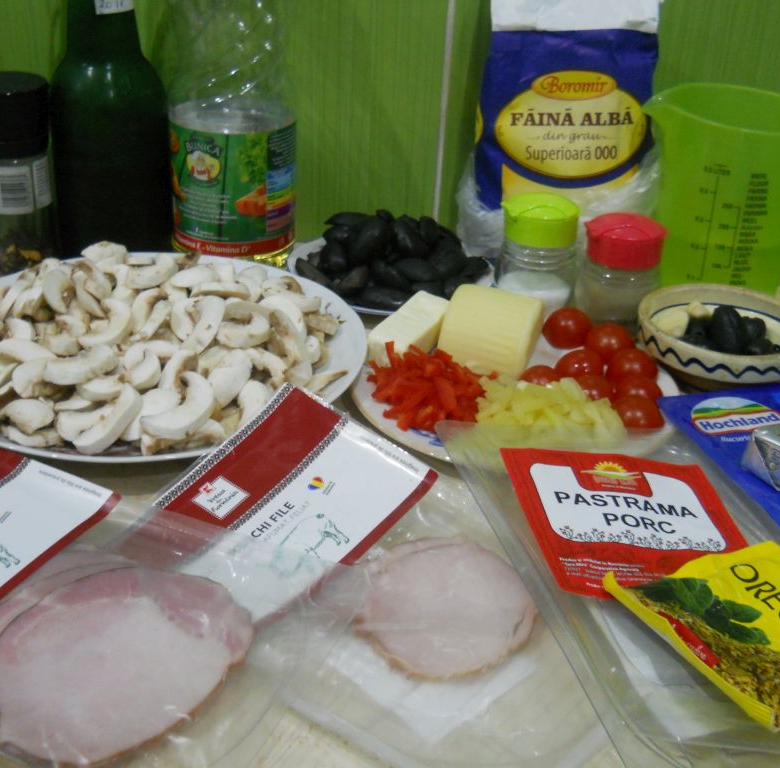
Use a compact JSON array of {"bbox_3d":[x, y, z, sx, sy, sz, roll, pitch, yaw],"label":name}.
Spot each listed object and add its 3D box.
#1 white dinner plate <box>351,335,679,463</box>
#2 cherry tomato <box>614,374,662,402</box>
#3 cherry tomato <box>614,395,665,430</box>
[{"bbox_3d":[0.063,0.007,0.581,0.171,0.019,0.171,3,29,-1],"label":"white dinner plate"},{"bbox_3d":[0.122,0.006,0.539,0.025,0.024,0.025,-1,30,-8],"label":"cherry tomato"},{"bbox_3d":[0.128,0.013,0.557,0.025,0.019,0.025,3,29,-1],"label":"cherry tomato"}]

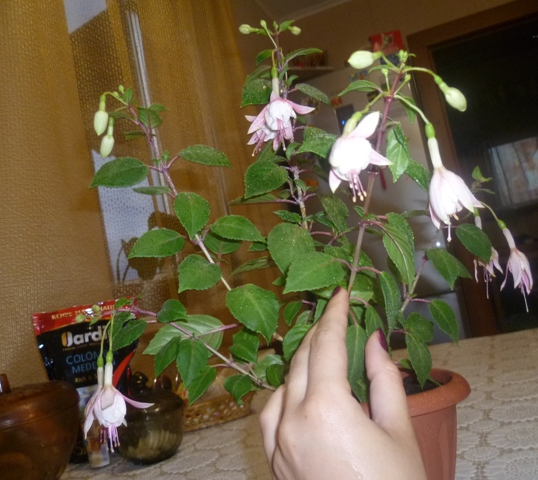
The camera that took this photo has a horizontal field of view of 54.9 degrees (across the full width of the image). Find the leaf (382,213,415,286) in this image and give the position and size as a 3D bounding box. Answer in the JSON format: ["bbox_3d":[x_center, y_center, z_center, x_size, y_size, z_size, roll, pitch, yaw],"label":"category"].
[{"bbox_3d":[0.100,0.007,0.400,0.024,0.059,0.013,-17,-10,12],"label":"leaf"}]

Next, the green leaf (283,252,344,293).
[{"bbox_3d":[0.030,0.022,0.345,0.042,0.028,0.011,-34,-26,-11],"label":"green leaf"}]

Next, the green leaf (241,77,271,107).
[{"bbox_3d":[-0.012,-0.150,0.531,0.043,0.039,0.012,-37,-21,-1],"label":"green leaf"}]

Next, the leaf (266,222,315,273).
[{"bbox_3d":[0.019,0.008,0.435,0.038,0.043,0.013,13,-15,9],"label":"leaf"}]

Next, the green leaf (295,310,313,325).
[{"bbox_3d":[0.034,0.077,0.490,0.024,0.021,0.007,-44,-25,-8],"label":"green leaf"}]

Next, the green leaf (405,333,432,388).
[{"bbox_3d":[0.124,0.100,0.430,0.021,0.046,0.010,-17,-13,10],"label":"green leaf"}]

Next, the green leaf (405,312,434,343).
[{"bbox_3d":[0.131,0.076,0.450,0.025,0.026,0.009,9,-26,5],"label":"green leaf"}]

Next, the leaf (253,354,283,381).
[{"bbox_3d":[0.000,0.108,0.440,0.027,0.023,0.011,-11,-18,-4],"label":"leaf"}]

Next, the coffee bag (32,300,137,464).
[{"bbox_3d":[-0.247,0.201,0.720,0.140,0.205,0.055,-11,-2,-10],"label":"coffee bag"}]

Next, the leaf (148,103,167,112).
[{"bbox_3d":[-0.098,-0.117,0.455,0.019,0.010,0.013,-2,18,-7],"label":"leaf"}]

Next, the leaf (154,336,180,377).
[{"bbox_3d":[-0.086,0.097,0.432,0.018,0.037,0.009,29,-16,6],"label":"leaf"}]

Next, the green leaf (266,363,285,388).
[{"bbox_3d":[0.007,0.127,0.480,0.018,0.022,0.007,2,-21,-18],"label":"green leaf"}]

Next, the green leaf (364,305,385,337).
[{"bbox_3d":[0.077,0.061,0.380,0.016,0.029,0.011,-7,-12,-11],"label":"green leaf"}]

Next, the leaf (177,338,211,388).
[{"bbox_3d":[-0.062,0.099,0.420,0.026,0.040,0.010,5,-12,4],"label":"leaf"}]

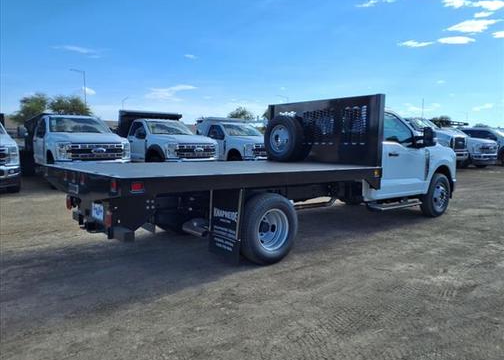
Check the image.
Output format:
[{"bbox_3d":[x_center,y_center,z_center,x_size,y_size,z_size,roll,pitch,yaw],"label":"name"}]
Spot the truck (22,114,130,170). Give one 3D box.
[{"bbox_3d":[-6.152,-1.134,13.010,2.350,2.120,6.400,-4,8,-40],"label":"truck"}]

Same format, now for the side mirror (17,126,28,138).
[{"bbox_3d":[-6.468,-1.375,11.107,0.250,0.330,0.160,-4,8,-40],"label":"side mirror"}]

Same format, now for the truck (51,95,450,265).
[{"bbox_3d":[0.828,-0.290,6.274,7.000,2.060,2.420,-4,8,-40],"label":"truck"}]

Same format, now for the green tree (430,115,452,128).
[{"bbox_3d":[28.872,-7.118,59.537,3.800,5.240,3.800,1,6,0],"label":"green tree"}]

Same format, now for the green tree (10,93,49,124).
[{"bbox_3d":[-22.456,-5.905,39.633,3.800,5.530,3.800,1,6,0],"label":"green tree"}]

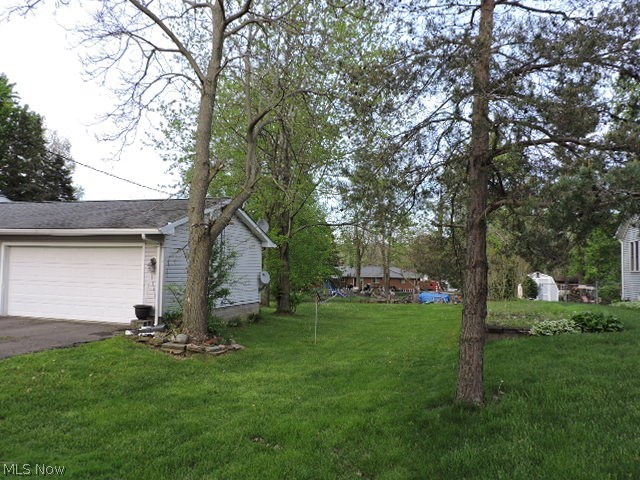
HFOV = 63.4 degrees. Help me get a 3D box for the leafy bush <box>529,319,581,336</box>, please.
[{"bbox_3d":[5.411,2.018,12.000,1.070,0.370,0.650,1,-3,18],"label":"leafy bush"}]

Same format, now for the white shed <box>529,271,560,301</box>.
[{"bbox_3d":[16.713,3.600,39.800,2.950,2.150,2.500,0,-3,21],"label":"white shed"}]

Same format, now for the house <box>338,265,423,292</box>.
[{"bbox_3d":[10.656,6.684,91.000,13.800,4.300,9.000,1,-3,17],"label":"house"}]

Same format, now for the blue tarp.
[{"bbox_3d":[9.583,4.881,43.300,2.500,0.900,1.200,1,-3,17],"label":"blue tarp"}]

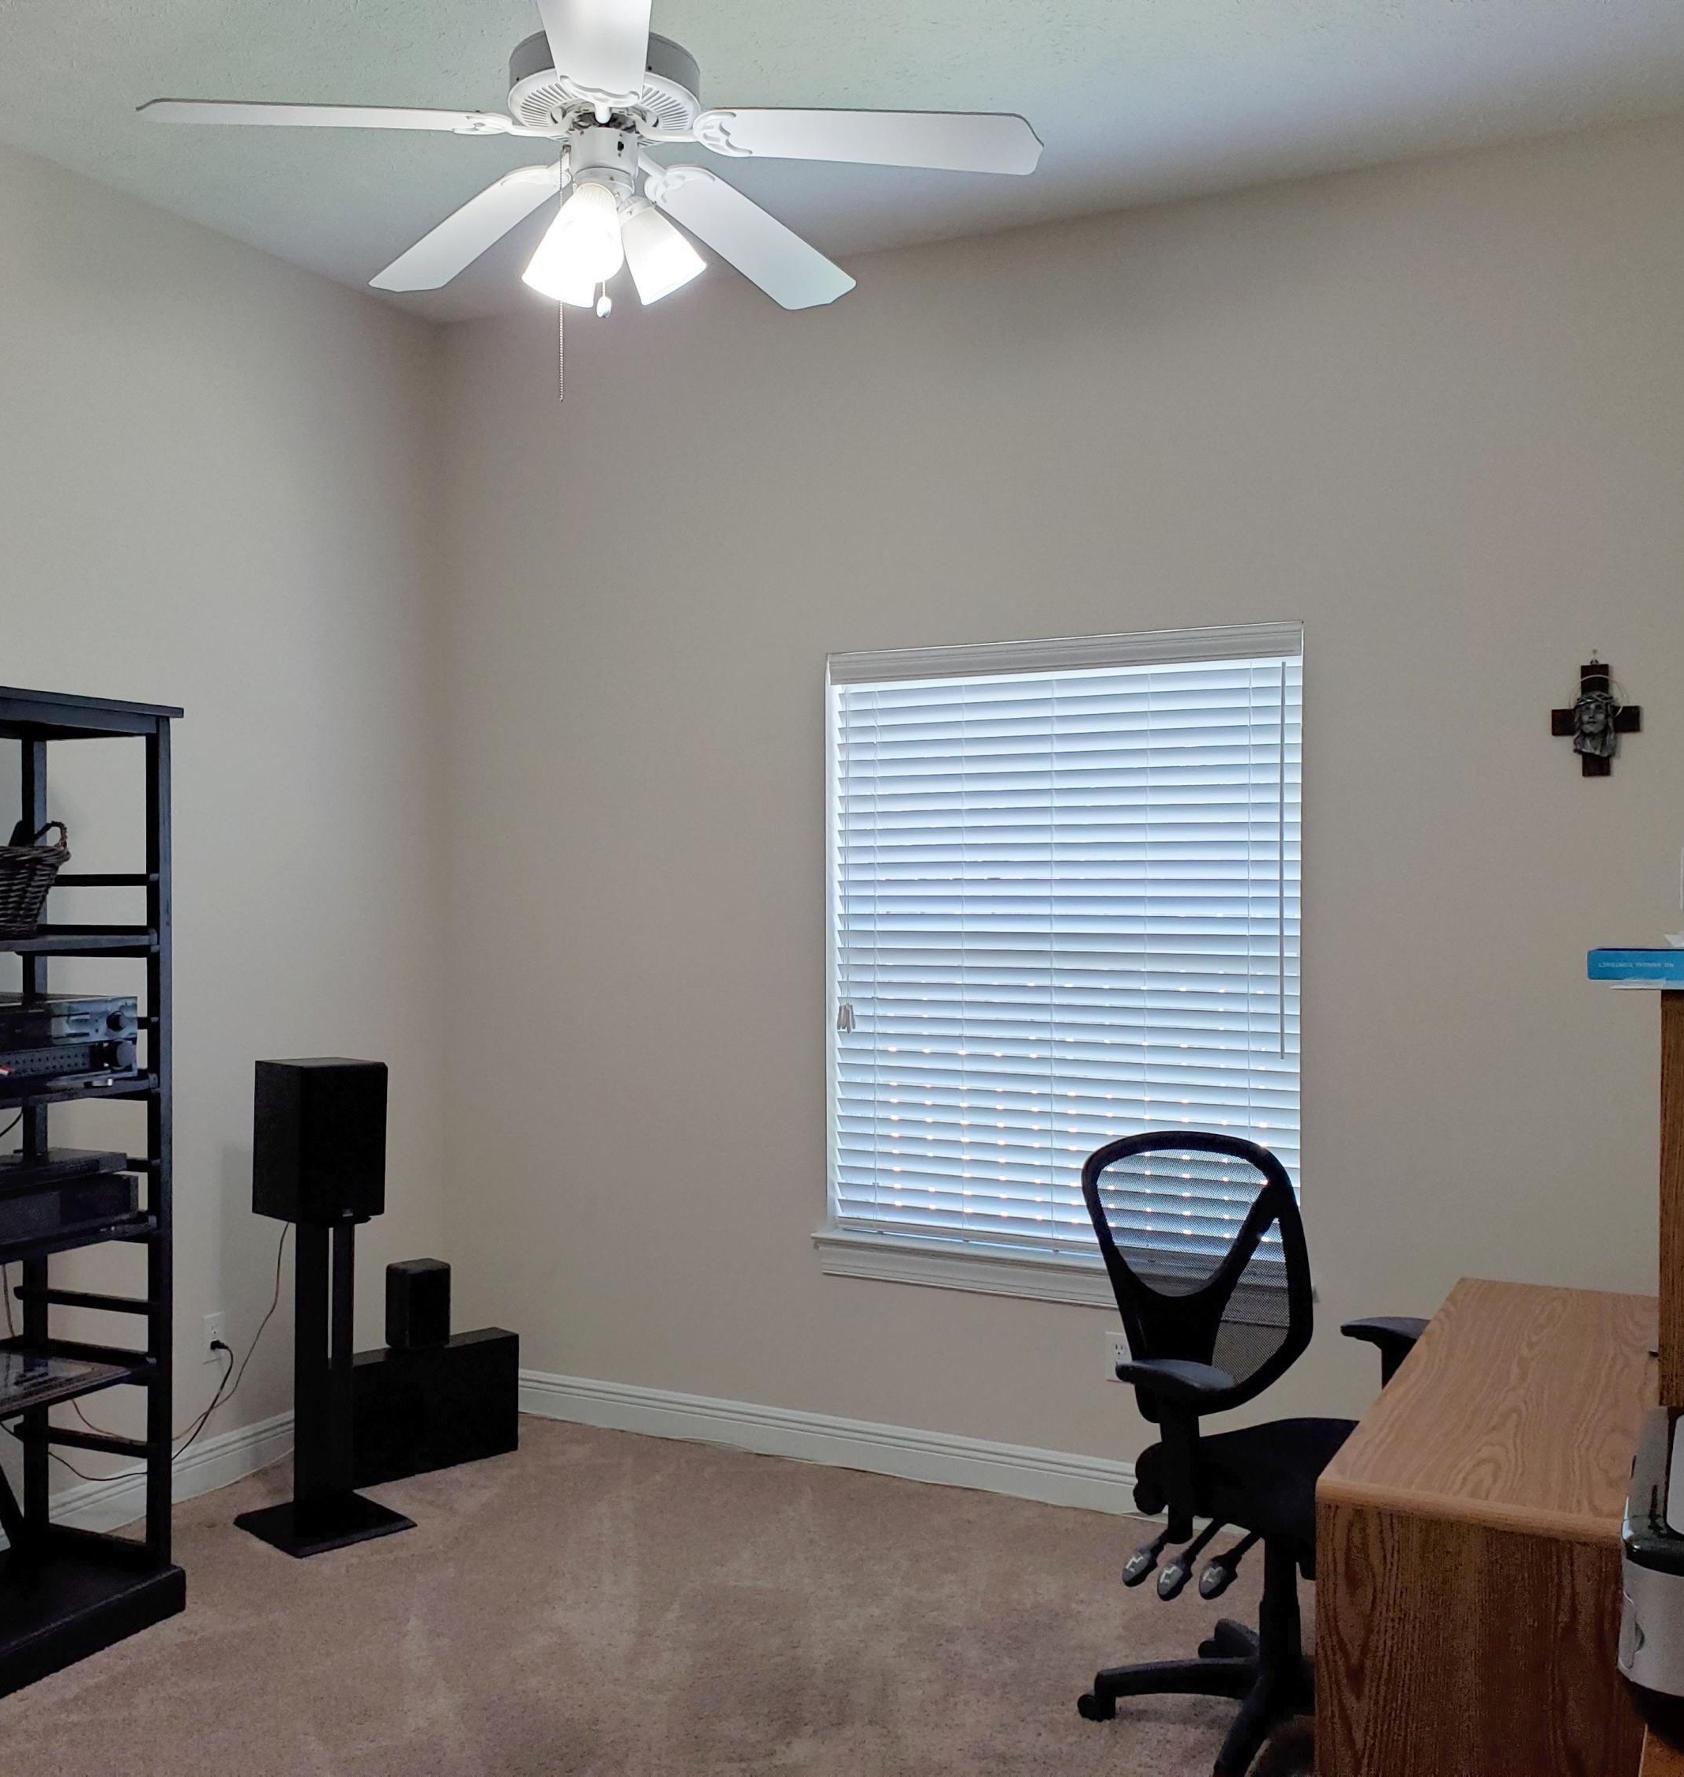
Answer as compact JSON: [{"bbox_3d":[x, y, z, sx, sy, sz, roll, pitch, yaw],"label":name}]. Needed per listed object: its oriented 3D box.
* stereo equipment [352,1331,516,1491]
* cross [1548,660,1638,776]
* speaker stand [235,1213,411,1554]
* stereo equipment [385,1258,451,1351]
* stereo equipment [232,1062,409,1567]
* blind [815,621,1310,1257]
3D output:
[{"bbox_3d":[-1.076,1.310,4.487,0.530,0.300,0.114,0,0,-41],"label":"stereo equipment"},{"bbox_3d":[1.562,-0.353,3.690,0.174,0.244,0.035,0,0,27],"label":"cross"},{"bbox_3d":[-1.186,1.105,4.089,0.286,0.710,0.305,0,0,-44],"label":"speaker stand"},{"bbox_3d":[-1.067,1.057,4.515,0.122,0.205,0.108,0,0,-42],"label":"stereo equipment"},{"bbox_3d":[-1.186,0.931,4.089,0.286,1.058,0.305,0,0,-44],"label":"stereo equipment"},{"bbox_3d":[0.509,0.132,4.288,1.200,1.455,0.070,0,0,27],"label":"blind"}]

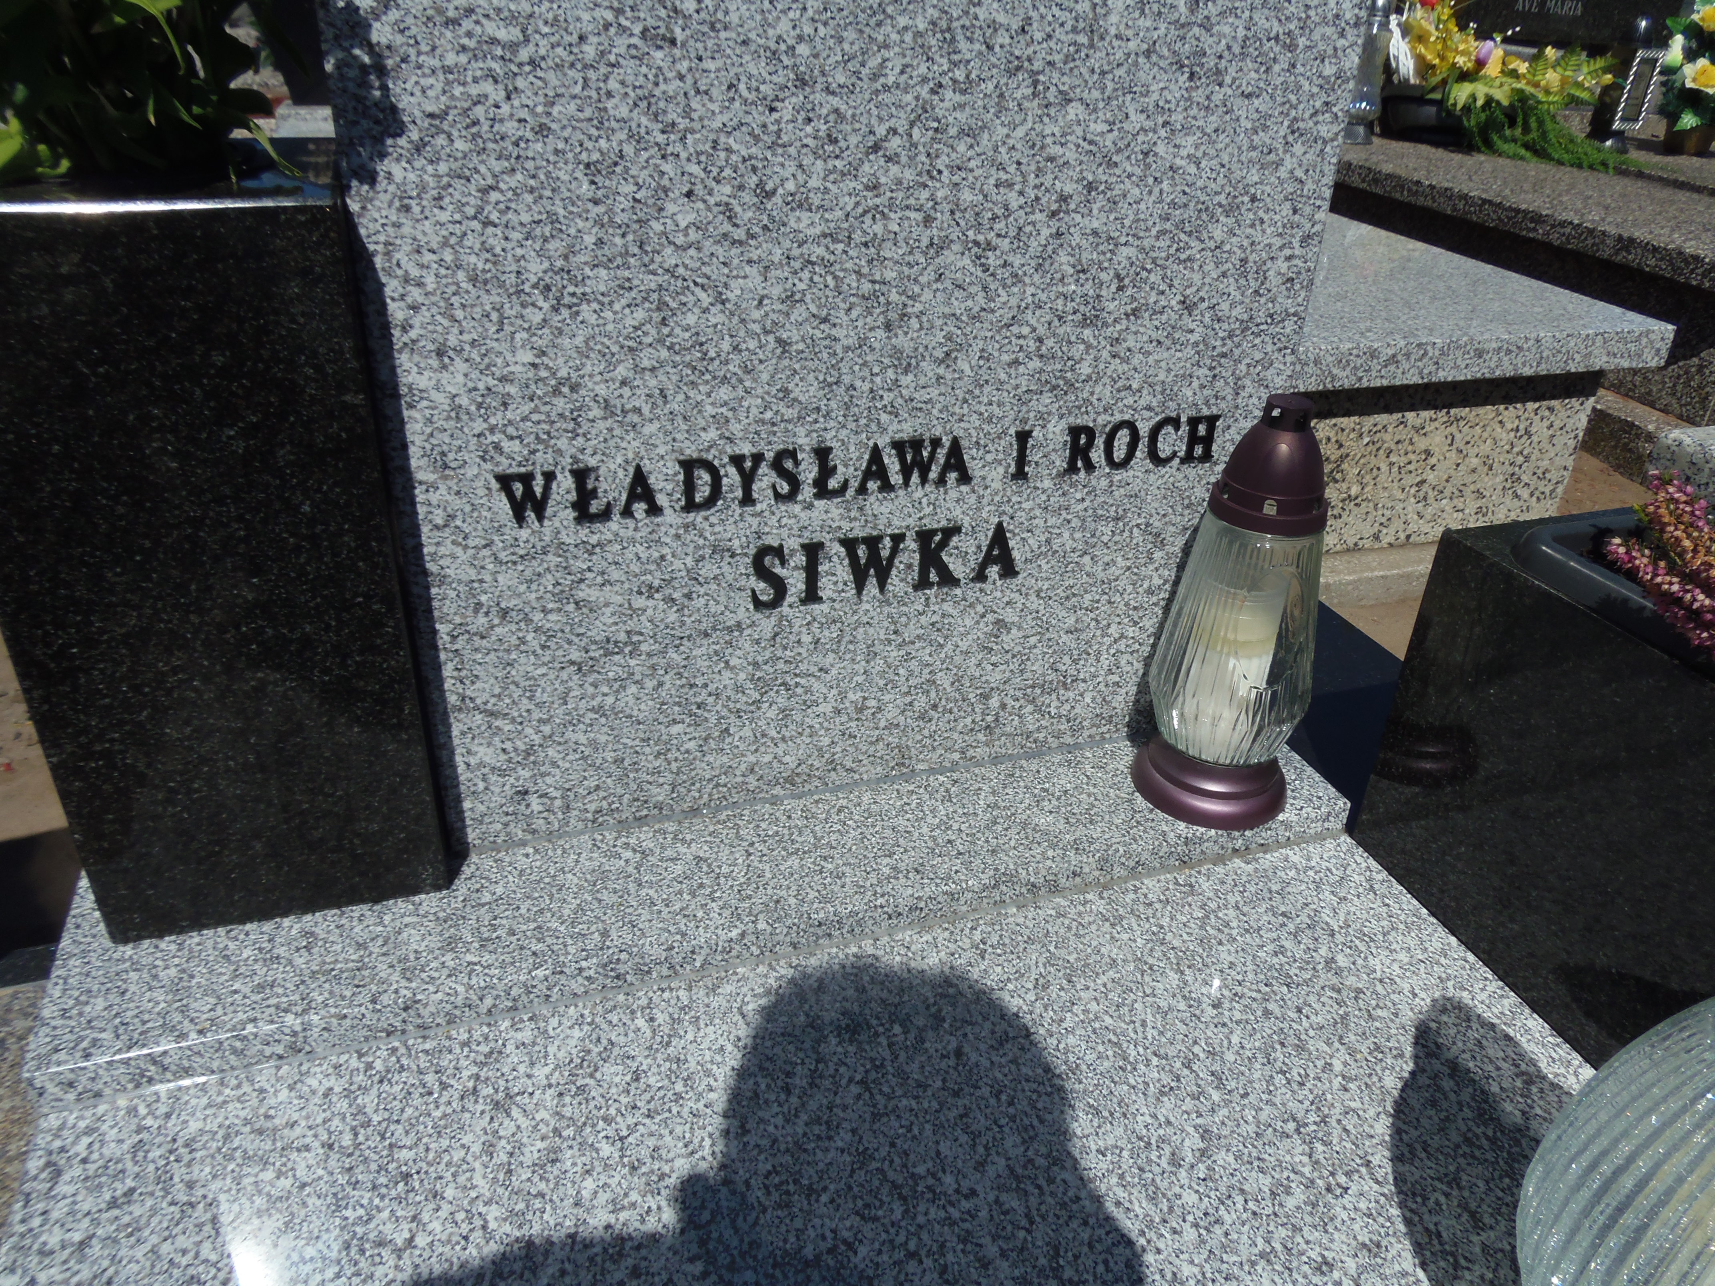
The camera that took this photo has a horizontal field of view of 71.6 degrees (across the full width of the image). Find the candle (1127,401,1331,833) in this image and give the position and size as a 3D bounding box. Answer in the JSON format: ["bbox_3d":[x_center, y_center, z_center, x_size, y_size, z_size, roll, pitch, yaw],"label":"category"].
[{"bbox_3d":[0.283,-0.023,0.865,0.120,0.315,0.120,-4,30,-10],"label":"candle"}]

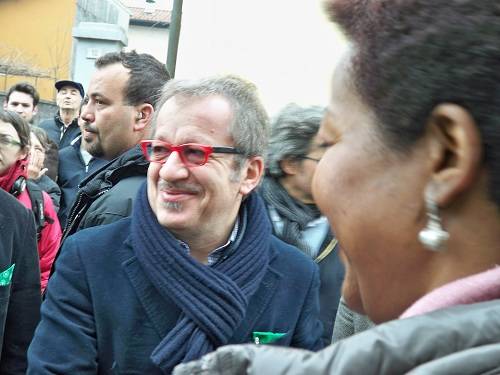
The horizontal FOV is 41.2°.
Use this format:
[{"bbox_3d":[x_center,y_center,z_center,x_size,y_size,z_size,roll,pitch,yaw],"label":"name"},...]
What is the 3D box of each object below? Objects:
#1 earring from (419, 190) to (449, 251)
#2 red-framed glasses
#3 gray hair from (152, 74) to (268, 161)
[{"bbox_3d":[0.117,0.021,0.420,0.019,0.037,0.019,6,7,37],"label":"earring"},{"bbox_3d":[-0.076,-0.048,1.061,0.140,0.045,0.142,8,5,33],"label":"red-framed glasses"},{"bbox_3d":[-0.056,-0.100,1.086,0.170,0.165,0.200,8,5,33],"label":"gray hair"}]

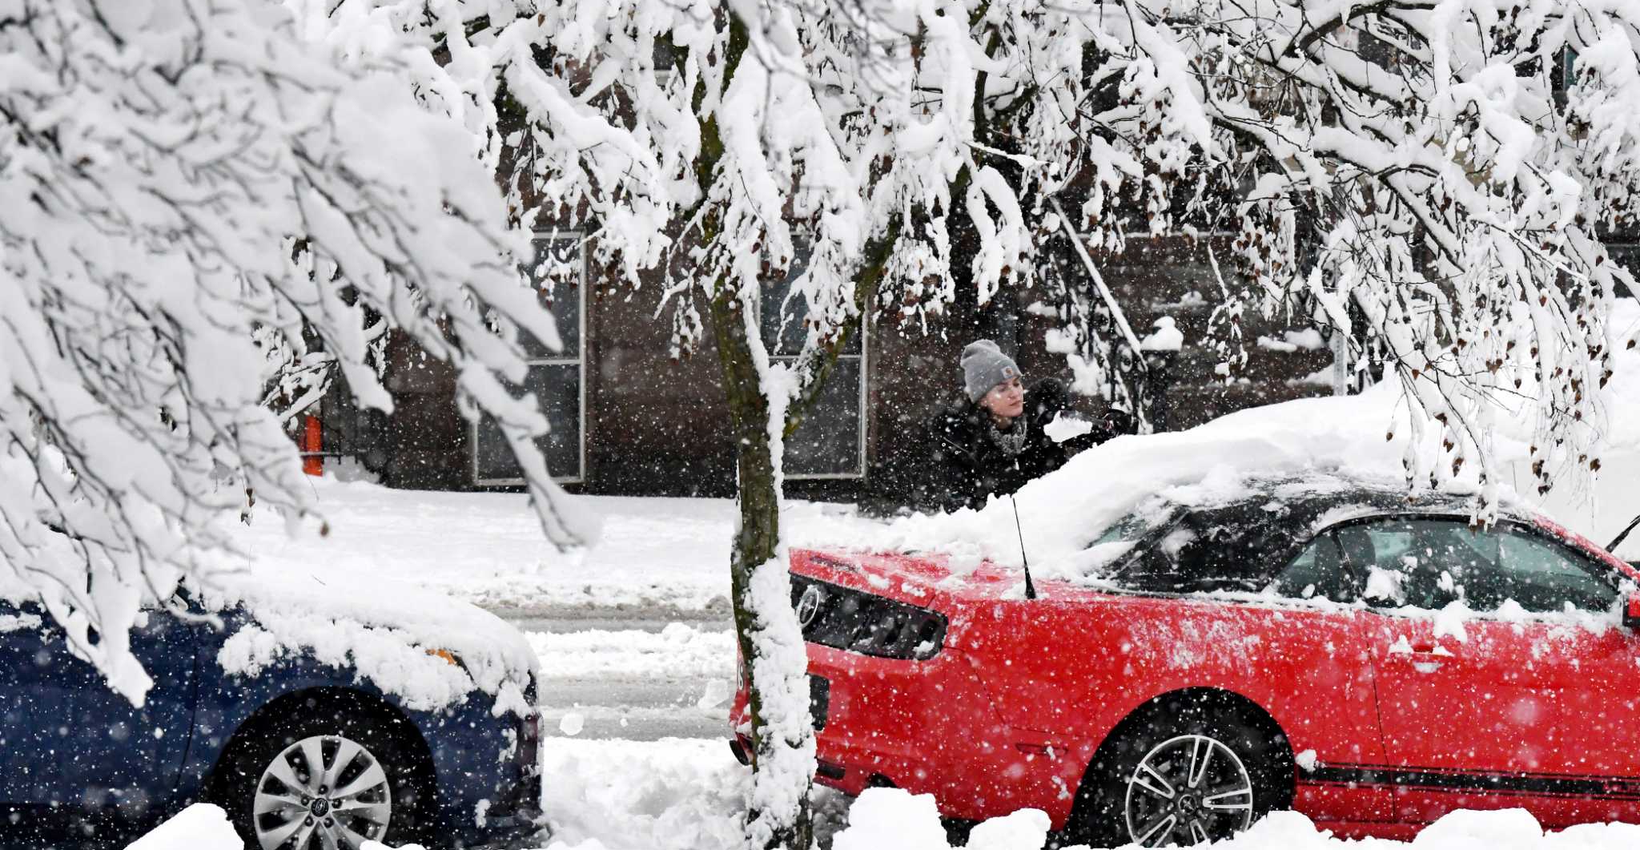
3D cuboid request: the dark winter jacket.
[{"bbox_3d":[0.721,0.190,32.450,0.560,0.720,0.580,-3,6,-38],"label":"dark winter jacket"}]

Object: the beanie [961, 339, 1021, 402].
[{"bbox_3d":[0.603,-0.192,32.450,0.190,0.210,0.215,-14,0,-41],"label":"beanie"}]

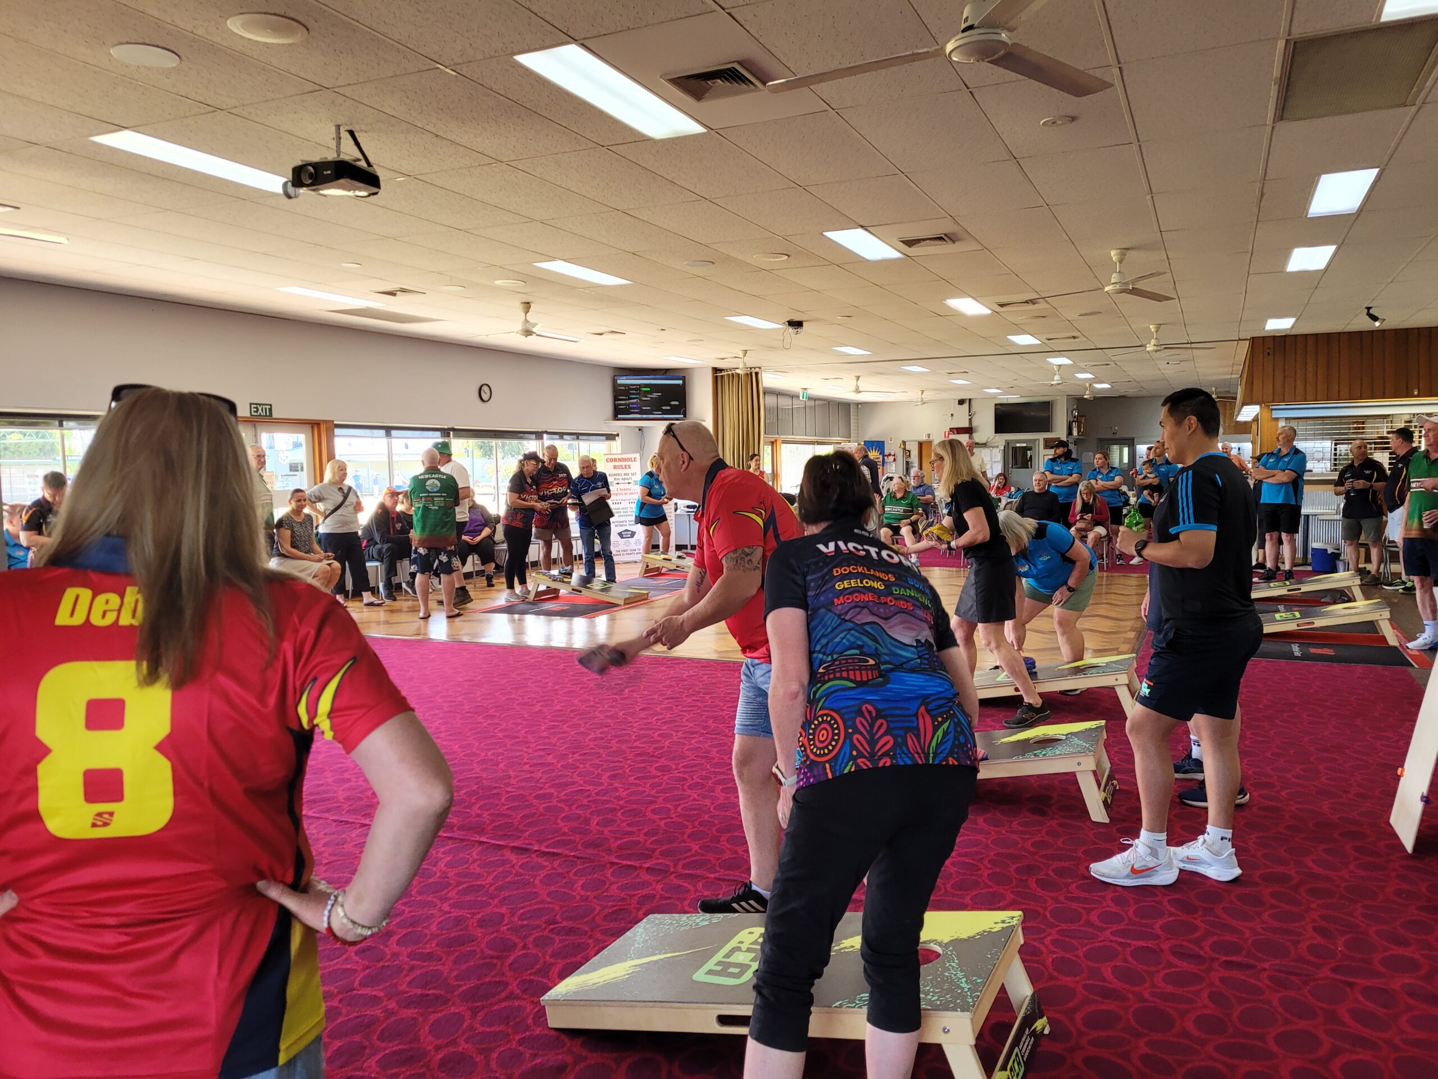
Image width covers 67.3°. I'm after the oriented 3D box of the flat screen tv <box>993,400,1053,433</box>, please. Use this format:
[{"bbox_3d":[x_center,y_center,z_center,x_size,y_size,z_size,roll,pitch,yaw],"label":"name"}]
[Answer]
[{"bbox_3d":[7.835,-3.132,27.878,1.410,0.790,0.090,1,4,25],"label":"flat screen tv"}]

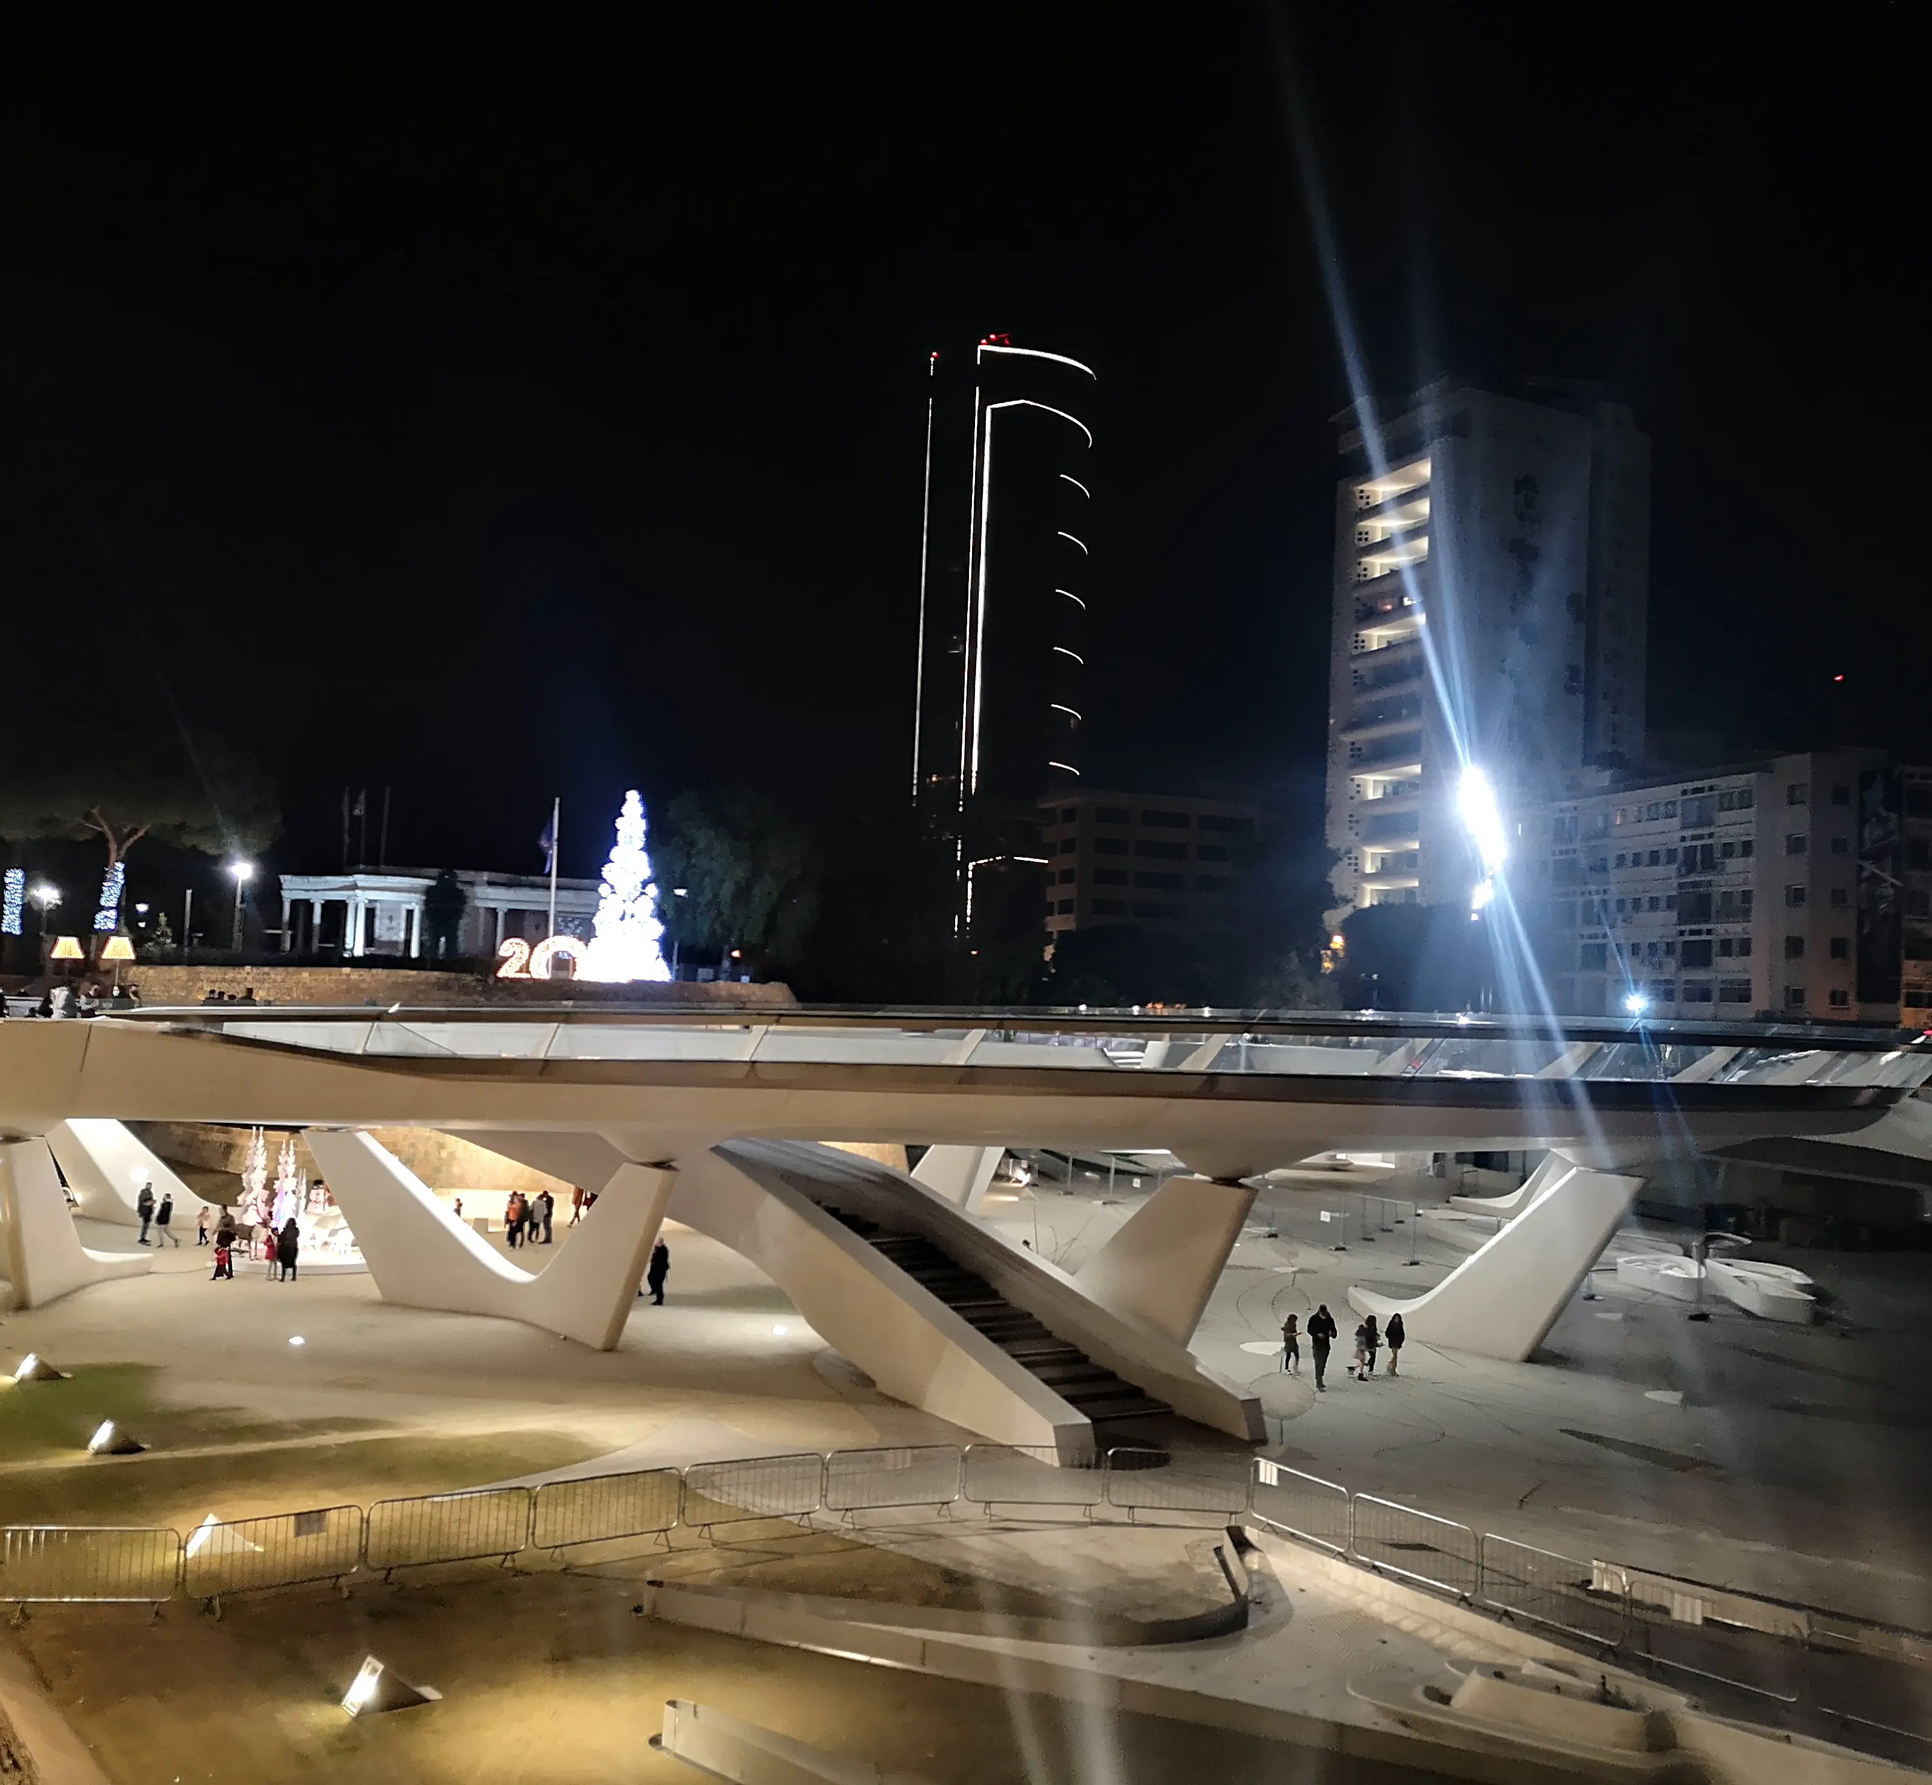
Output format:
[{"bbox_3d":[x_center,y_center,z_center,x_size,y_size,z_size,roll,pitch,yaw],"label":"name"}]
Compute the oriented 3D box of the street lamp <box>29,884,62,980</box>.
[{"bbox_3d":[-38.653,1.878,77.932,1.000,4.300,0.800,4,-4,-26],"label":"street lamp"}]

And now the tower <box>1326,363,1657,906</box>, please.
[{"bbox_3d":[44.986,-13.431,160.078,21.000,55.113,16.000,4,-4,-26],"label":"tower"}]

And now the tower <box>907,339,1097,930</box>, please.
[{"bbox_3d":[7.056,-41.388,379.431,31.000,135.564,30.000,2,-4,14],"label":"tower"}]

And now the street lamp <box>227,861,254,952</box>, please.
[{"bbox_3d":[-36.398,0.849,93.035,0.700,4.800,0.600,4,-4,-21],"label":"street lamp"}]

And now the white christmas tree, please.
[{"bbox_3d":[-15.056,-0.288,82.144,3.800,8.500,3.800,3,-4,-10],"label":"white christmas tree"}]

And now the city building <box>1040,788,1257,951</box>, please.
[{"bbox_3d":[21.209,3.186,217.773,22.500,27.278,14.000,3,-4,-14],"label":"city building"}]

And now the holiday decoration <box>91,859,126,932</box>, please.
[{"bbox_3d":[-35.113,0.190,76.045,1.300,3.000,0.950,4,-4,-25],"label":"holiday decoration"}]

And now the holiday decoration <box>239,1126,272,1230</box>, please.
[{"bbox_3d":[-20.697,8.306,54.023,0.950,3.050,0.900,4,-4,-20],"label":"holiday decoration"}]

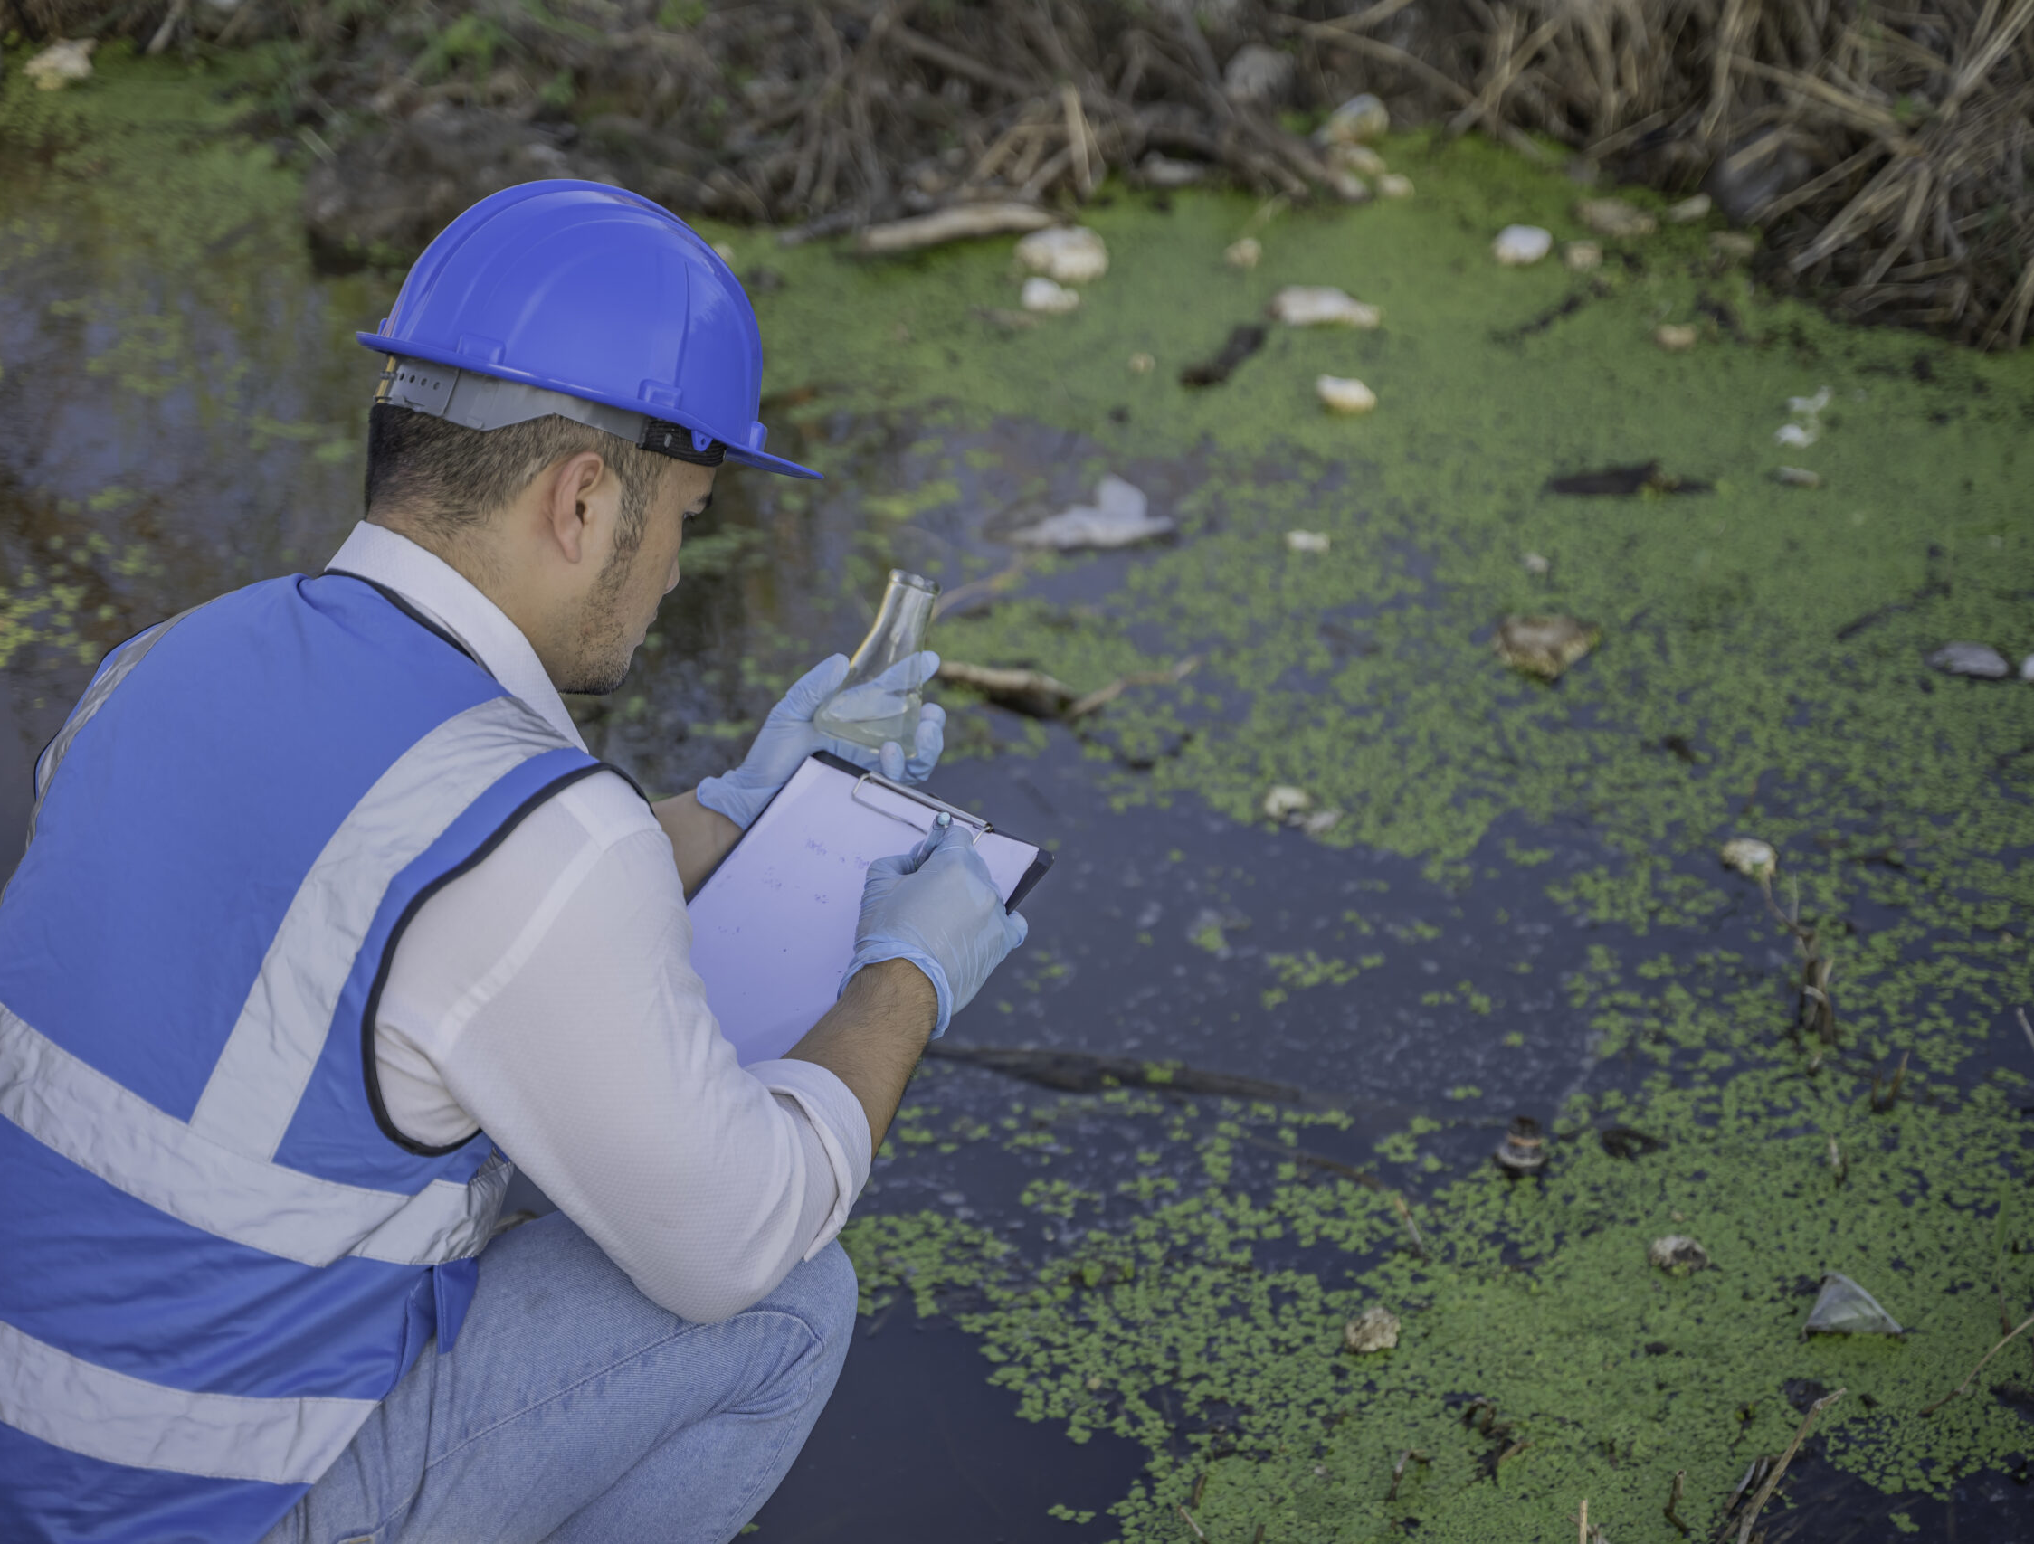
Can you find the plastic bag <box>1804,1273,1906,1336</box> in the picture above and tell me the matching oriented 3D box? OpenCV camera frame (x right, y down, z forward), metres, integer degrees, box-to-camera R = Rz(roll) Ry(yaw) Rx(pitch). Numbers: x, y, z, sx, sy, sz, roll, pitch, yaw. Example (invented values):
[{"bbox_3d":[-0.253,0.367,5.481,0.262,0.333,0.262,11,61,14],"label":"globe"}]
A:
[{"bbox_3d":[0.719,0.458,3.650,0.087,0.048,0.058,0,23,0],"label":"plastic bag"}]

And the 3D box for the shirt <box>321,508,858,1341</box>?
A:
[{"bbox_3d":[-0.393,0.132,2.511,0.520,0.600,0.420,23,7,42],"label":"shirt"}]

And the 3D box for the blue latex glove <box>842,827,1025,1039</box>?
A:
[{"bbox_3d":[-0.050,0.096,2.570,0.098,0.085,0.130,13,44,27],"label":"blue latex glove"}]

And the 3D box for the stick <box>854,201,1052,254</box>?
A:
[{"bbox_3d":[-0.100,-0.873,6.800,0.320,0.045,0.065,-8,24,-18],"label":"stick"}]

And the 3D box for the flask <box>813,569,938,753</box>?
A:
[{"bbox_3d":[-0.082,-0.071,2.750,0.073,0.117,0.073,16,16,0],"label":"flask"}]

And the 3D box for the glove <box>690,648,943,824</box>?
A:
[{"bbox_3d":[-0.126,-0.021,2.760,0.150,0.095,0.095,-27,34,-29],"label":"glove"}]

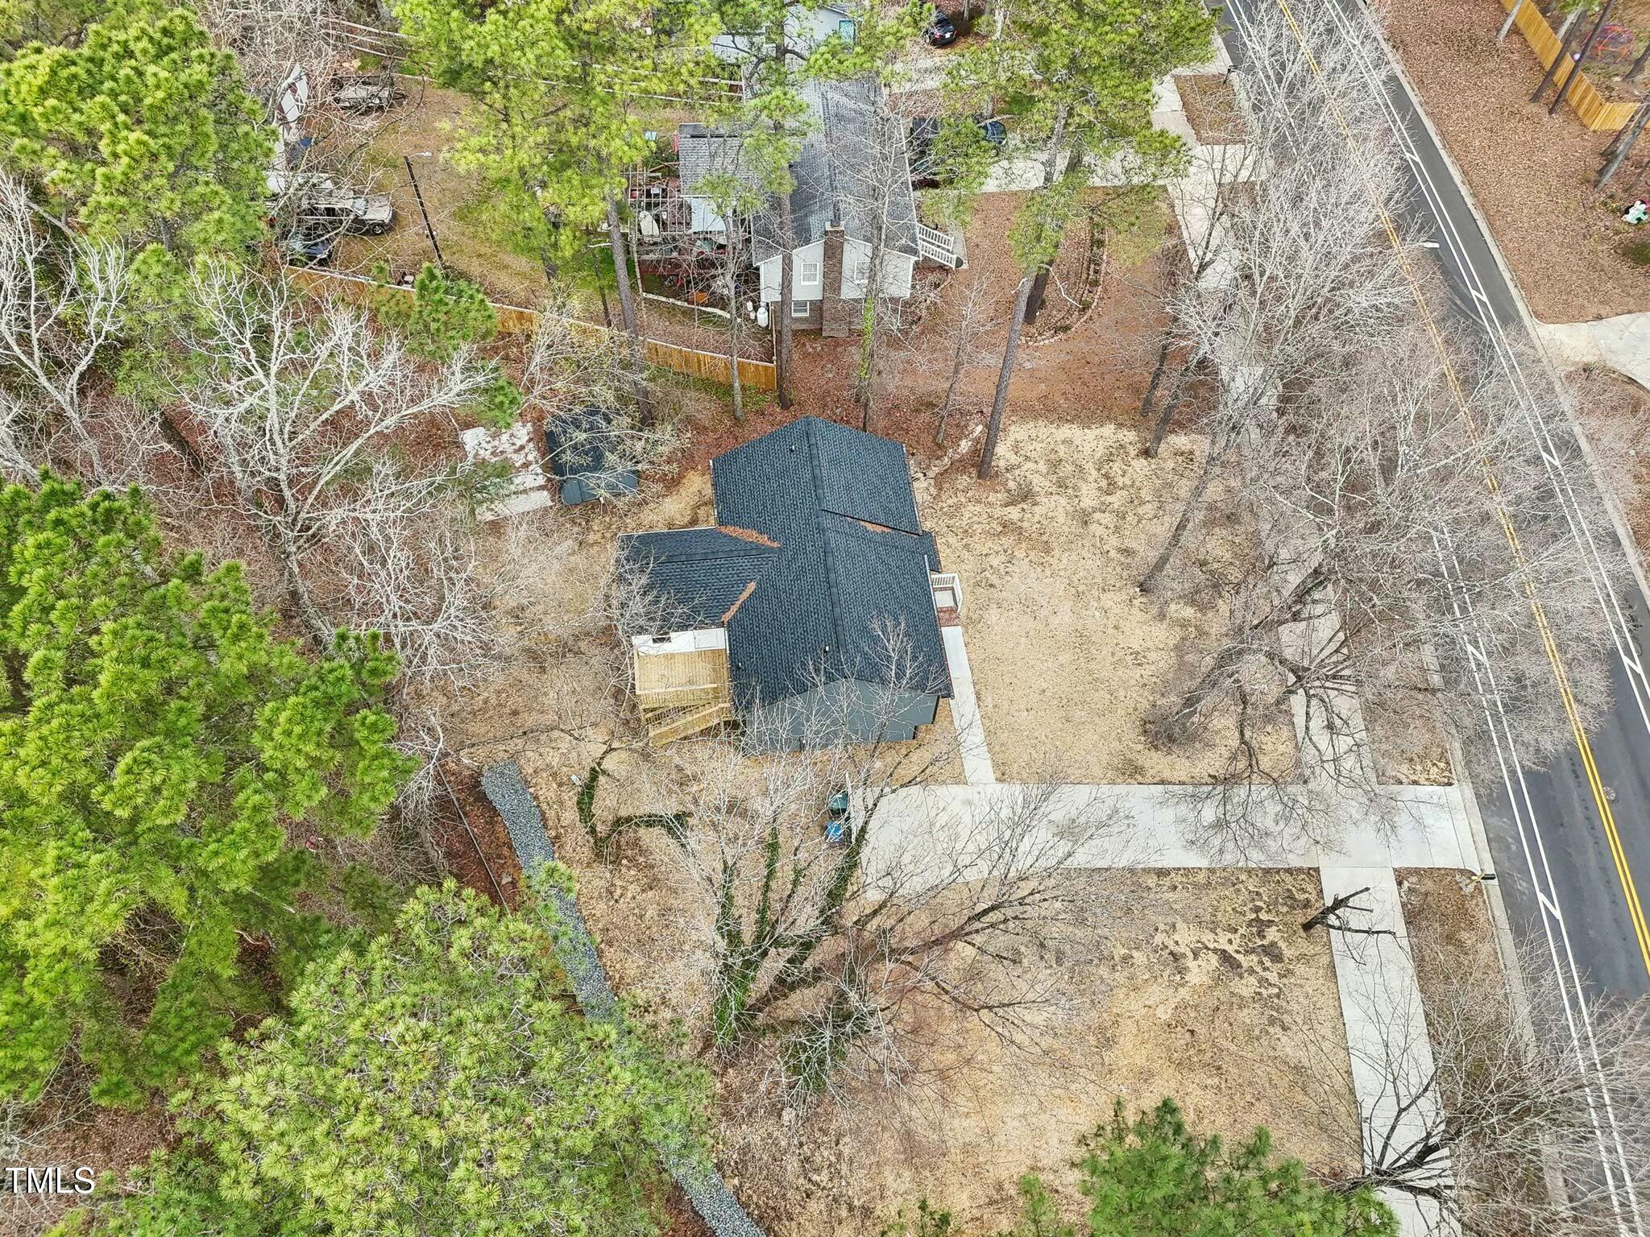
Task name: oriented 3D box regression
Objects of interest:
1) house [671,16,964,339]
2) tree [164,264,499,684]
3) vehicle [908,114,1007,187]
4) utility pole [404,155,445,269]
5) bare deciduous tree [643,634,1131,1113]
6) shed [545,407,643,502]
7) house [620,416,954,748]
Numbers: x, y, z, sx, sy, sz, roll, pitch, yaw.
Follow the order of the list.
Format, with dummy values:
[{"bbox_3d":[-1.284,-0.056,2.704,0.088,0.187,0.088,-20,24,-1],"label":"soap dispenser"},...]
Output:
[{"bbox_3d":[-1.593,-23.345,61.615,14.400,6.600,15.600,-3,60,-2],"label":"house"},{"bbox_3d":[-20.084,-4.905,47.992,12.300,13.500,14.000,1,60,0],"label":"tree"},{"bbox_3d":[7.970,-28.681,67.515,5.700,1.850,2.000,-2,60,-2],"label":"vehicle"},{"bbox_3d":[-21.065,-21.301,60.394,0.400,7.400,0.400,1,60,0],"label":"utility pole"},{"bbox_3d":[1.920,9.313,39.383,14.500,13.500,13.300,1,60,0],"label":"bare deciduous tree"},{"bbox_3d":[-11.134,-7.841,55.186,3.800,3.100,3.600,-11,61,-6],"label":"shed"},{"bbox_3d":[-2.053,-1.360,49.093,13.200,6.900,13.100,-6,60,-4],"label":"house"}]

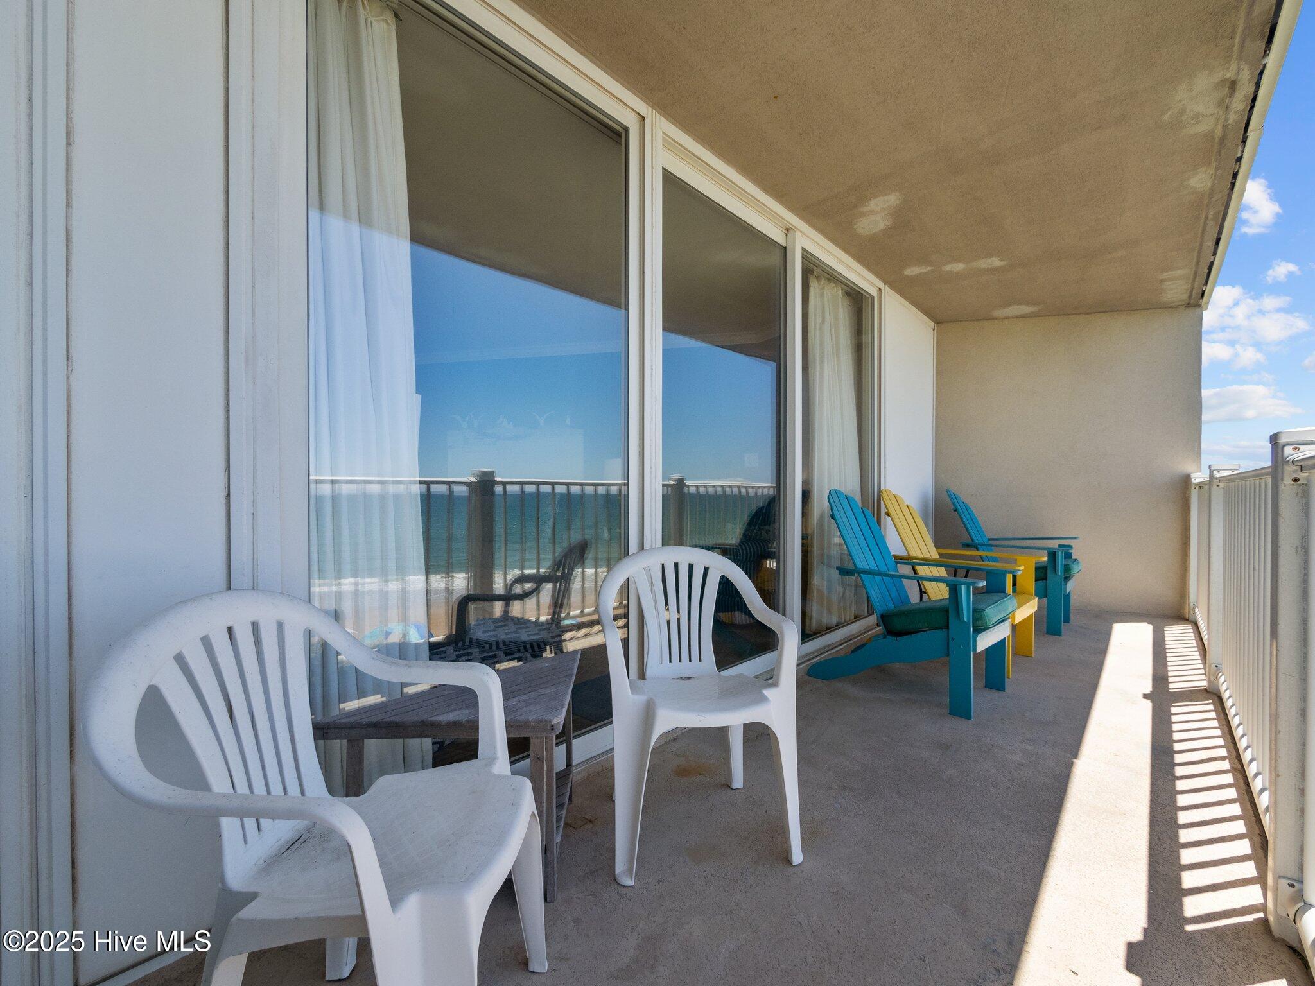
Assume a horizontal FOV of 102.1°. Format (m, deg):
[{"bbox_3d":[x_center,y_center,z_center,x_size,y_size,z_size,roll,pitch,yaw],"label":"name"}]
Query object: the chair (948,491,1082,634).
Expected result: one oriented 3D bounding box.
[{"bbox_3d":[2.738,0.490,4.149,0.870,1.020,0.660,0,0,43],"label":"chair"}]

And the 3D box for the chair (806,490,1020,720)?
[{"bbox_3d":[1.319,0.495,2.774,0.670,1.010,0.870,0,0,-43],"label":"chair"}]

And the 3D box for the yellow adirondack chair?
[{"bbox_3d":[1.840,0.490,3.308,0.670,1.020,0.860,0,0,-44],"label":"yellow adirondack chair"}]

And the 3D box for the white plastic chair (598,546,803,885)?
[{"bbox_3d":[0.091,0.589,1.630,0.550,0.823,0.510,0,0,-12],"label":"white plastic chair"}]

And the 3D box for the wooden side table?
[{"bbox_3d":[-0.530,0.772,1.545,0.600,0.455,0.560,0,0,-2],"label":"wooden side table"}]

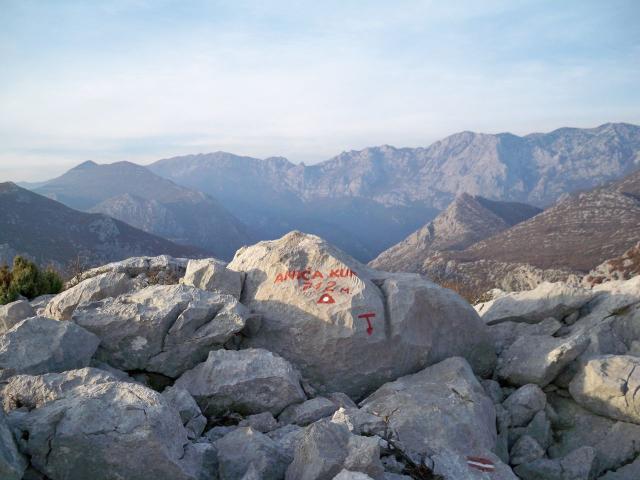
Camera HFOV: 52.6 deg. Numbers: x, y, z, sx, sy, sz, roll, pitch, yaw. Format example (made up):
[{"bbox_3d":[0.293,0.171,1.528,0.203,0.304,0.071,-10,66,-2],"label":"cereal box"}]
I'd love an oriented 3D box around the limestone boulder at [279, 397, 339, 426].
[{"bbox_3d":[-0.067,0.994,3.752,0.347,0.179,0.269,0,2,0],"label":"limestone boulder"}]

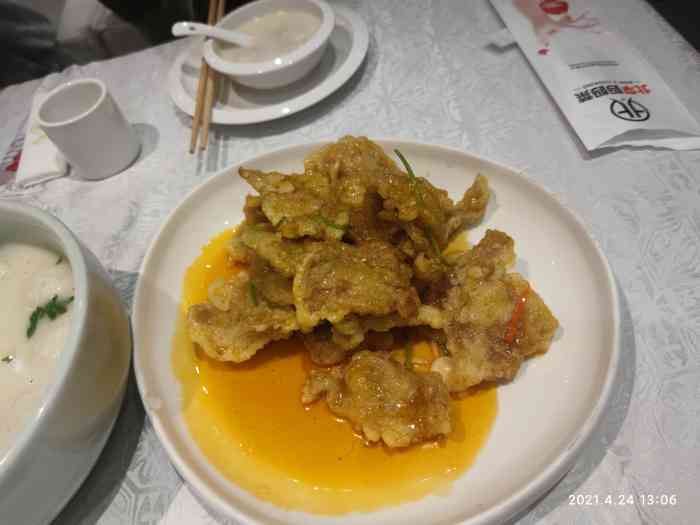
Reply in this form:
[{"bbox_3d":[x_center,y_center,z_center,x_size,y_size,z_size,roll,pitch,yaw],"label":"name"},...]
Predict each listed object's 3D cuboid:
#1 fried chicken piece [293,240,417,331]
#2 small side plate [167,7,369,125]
[{"bbox_3d":[0.003,0.014,0.279,0.067,0.025,0.048,-1,55,11],"label":"fried chicken piece"},{"bbox_3d":[-0.076,-0.191,0.469,0.196,0.022,0.196,-6,55,8],"label":"small side plate"}]

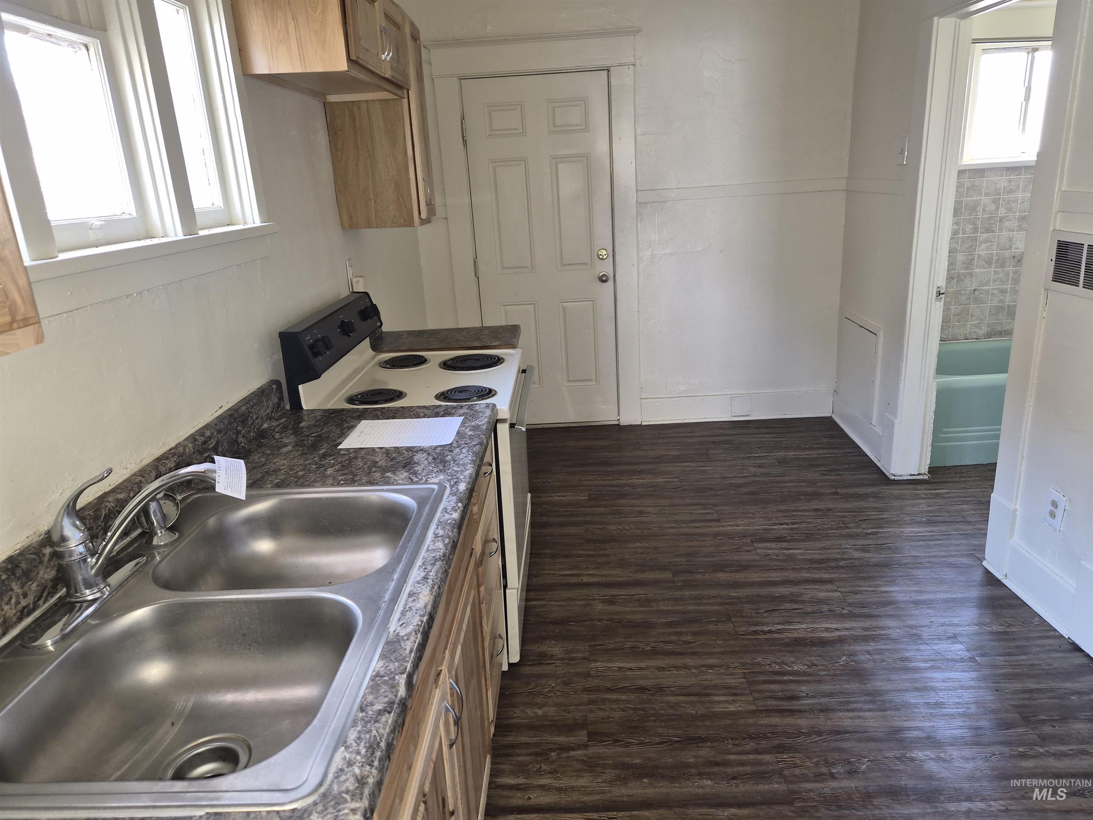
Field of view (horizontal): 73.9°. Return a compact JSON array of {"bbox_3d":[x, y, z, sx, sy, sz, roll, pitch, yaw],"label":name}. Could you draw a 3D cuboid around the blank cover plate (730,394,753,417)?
[{"bbox_3d":[1.230,-0.021,4.559,0.125,0.128,0.010,-3,18,2],"label":"blank cover plate"}]

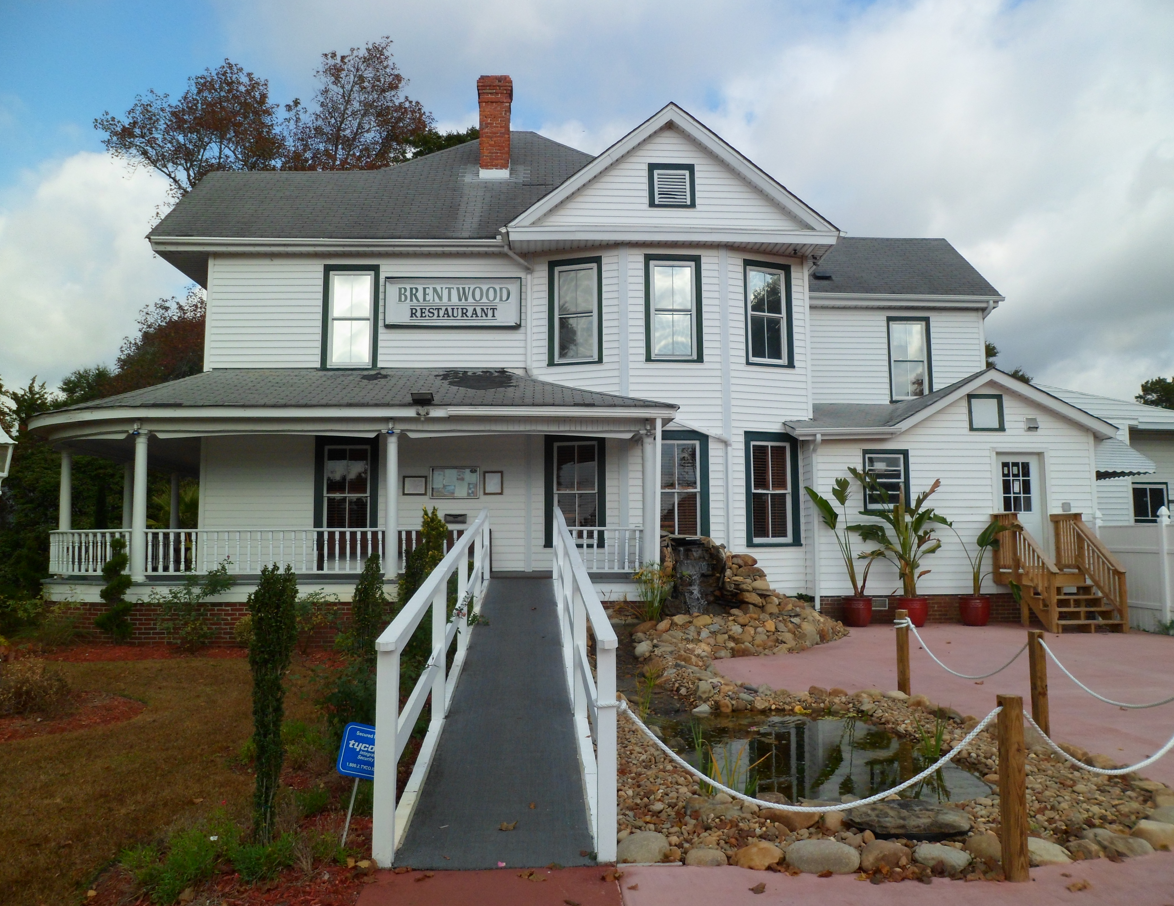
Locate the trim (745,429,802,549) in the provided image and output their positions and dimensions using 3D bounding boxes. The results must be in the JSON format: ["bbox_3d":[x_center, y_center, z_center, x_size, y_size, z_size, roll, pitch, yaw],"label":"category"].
[{"bbox_3d":[3.265,0.635,15.972,1.090,2.020,0.100,2,-7,-20],"label":"trim"}]

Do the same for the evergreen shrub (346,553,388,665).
[{"bbox_3d":[-2.680,1.905,11.083,0.507,1.346,0.500,0,-5,0],"label":"evergreen shrub"}]

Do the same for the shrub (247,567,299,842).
[{"bbox_3d":[-1.630,1.292,4.712,0.265,1.433,0.250,0,-5,0],"label":"shrub"}]

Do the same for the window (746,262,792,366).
[{"bbox_3d":[3.264,-2.480,16.232,0.970,1.910,0.120,2,-6,-20],"label":"window"}]

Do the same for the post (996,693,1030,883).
[{"bbox_3d":[1.935,1.516,4.125,0.091,0.823,0.091,-1,-5,2],"label":"post"}]

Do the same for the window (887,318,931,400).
[{"bbox_3d":[7.111,-2.059,19.970,0.980,1.945,0.120,0,-6,-4],"label":"window"}]

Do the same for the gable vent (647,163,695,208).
[{"bbox_3d":[1.567,-4.916,16.692,0.869,0.834,0.100,0,-5,-3],"label":"gable vent"}]

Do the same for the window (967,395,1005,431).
[{"bbox_3d":[7.102,-0.717,16.129,0.656,0.653,0.100,0,-5,-3],"label":"window"}]

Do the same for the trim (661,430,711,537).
[{"bbox_3d":[1.534,0.597,15.605,1.150,2.000,0.100,0,-6,-4],"label":"trim"}]

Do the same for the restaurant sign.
[{"bbox_3d":[-2.216,-2.486,15.004,2.279,0.865,0.130,0,-5,-2],"label":"restaurant sign"}]

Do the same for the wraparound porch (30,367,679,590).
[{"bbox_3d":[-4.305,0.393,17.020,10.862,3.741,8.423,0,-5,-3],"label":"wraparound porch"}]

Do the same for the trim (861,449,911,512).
[{"bbox_3d":[5.236,0.476,15.844,0.822,1.073,0.100,0,-5,-3],"label":"trim"}]

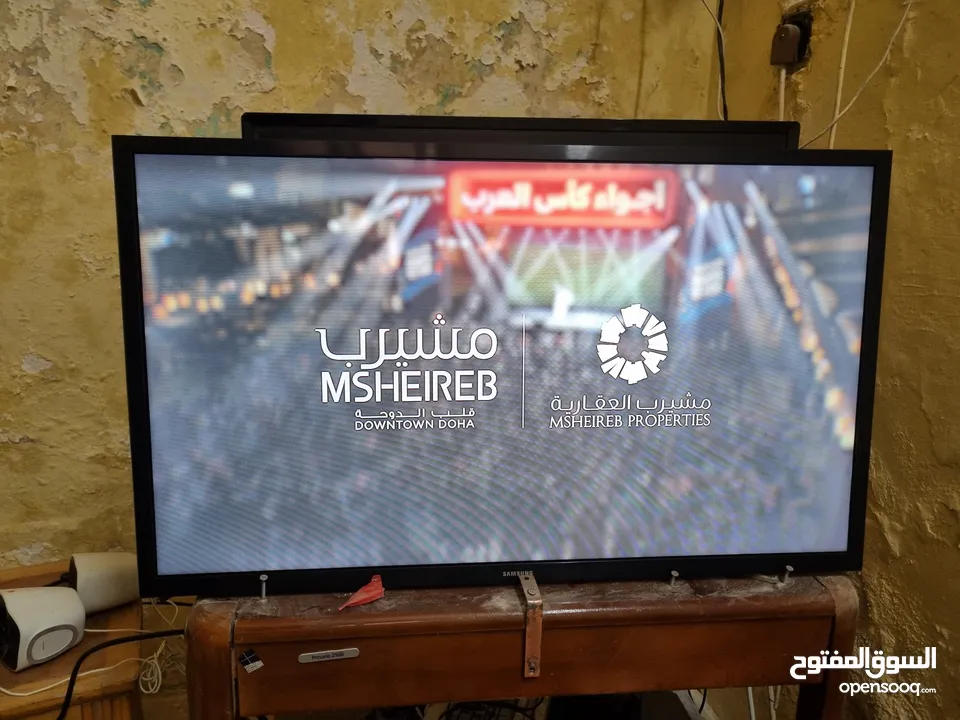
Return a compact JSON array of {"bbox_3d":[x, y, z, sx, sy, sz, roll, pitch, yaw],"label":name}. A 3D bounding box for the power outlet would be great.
[{"bbox_3d":[0.427,-0.432,0.970,0.020,0.070,0.050,-3,11,-19],"label":"power outlet"}]

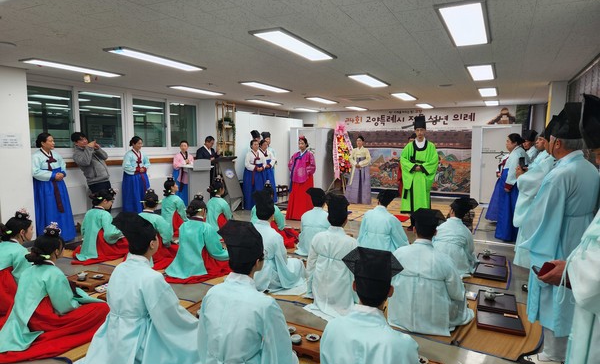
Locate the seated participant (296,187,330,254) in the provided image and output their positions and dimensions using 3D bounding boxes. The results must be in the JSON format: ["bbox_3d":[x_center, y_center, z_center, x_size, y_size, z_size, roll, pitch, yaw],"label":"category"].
[{"bbox_3d":[0.220,0.498,5.290,0.580,0.840,0.620,2,6,22],"label":"seated participant"}]

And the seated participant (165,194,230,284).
[{"bbox_3d":[-1.081,0.595,4.437,0.670,0.876,0.770,3,6,27],"label":"seated participant"}]

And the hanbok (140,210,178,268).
[{"bbox_3d":[-1.770,0.650,4.810,0.640,0.630,0.680,1,6,15],"label":"hanbok"}]

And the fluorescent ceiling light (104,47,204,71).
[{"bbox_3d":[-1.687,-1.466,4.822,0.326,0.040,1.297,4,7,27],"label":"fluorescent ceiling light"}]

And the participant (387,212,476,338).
[{"bbox_3d":[1.169,0.698,3.481,0.700,0.940,0.740,3,7,24],"label":"participant"}]

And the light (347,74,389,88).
[{"bbox_3d":[1.107,-1.595,6.289,0.320,0.040,1.280,3,6,27],"label":"light"}]

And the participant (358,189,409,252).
[{"bbox_3d":[1.000,0.526,4.990,0.640,0.840,0.620,2,6,23],"label":"participant"}]

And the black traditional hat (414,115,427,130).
[{"bbox_3d":[2.131,-1.052,7.050,0.210,0.240,0.220,2,6,19],"label":"black traditional hat"}]

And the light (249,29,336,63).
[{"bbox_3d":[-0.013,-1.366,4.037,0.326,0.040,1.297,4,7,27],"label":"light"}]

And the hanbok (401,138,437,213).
[{"bbox_3d":[2.065,-0.087,6.866,0.650,1.289,0.430,3,6,22],"label":"hanbok"}]

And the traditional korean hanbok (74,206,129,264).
[{"bbox_3d":[-2.533,0.617,5.165,0.720,0.670,0.820,5,7,34],"label":"traditional korean hanbok"}]

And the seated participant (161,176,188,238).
[{"bbox_3d":[-2.001,0.363,6.402,0.600,0.930,0.720,5,7,36],"label":"seated participant"}]

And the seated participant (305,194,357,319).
[{"bbox_3d":[0.330,0.596,3.634,0.570,0.960,0.660,2,6,21],"label":"seated participant"}]

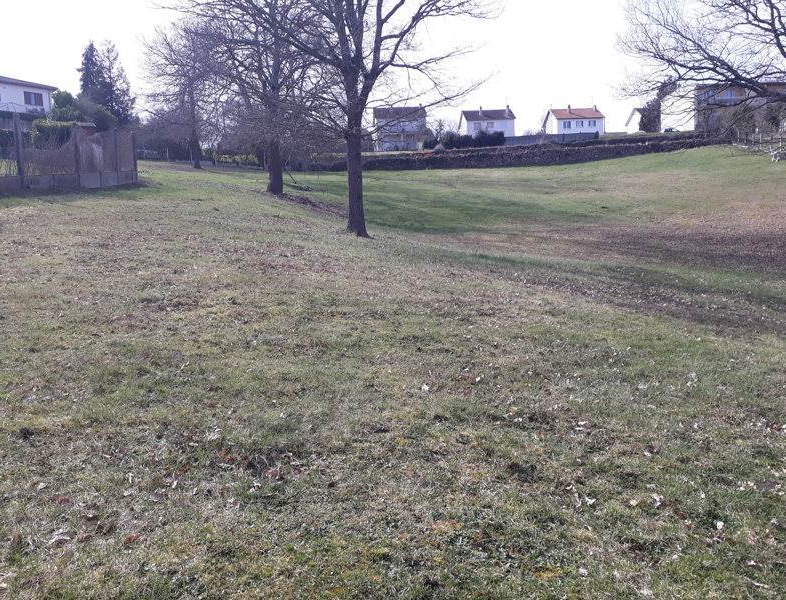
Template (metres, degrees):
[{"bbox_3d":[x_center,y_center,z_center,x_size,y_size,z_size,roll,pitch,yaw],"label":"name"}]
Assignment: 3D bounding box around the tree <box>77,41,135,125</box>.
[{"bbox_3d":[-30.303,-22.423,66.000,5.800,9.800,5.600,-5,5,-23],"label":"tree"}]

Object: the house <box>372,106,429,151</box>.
[{"bbox_3d":[1.398,-34.780,127.338,10.000,9.900,8.500,-3,4,-4],"label":"house"}]

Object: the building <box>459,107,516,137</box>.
[{"bbox_3d":[19.546,-36.075,129.699,10.000,7.500,8.400,-3,4,-4],"label":"building"}]

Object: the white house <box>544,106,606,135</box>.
[{"bbox_3d":[36.895,-35.839,127.130,10.000,7.000,8.300,-3,4,-4],"label":"white house"}]

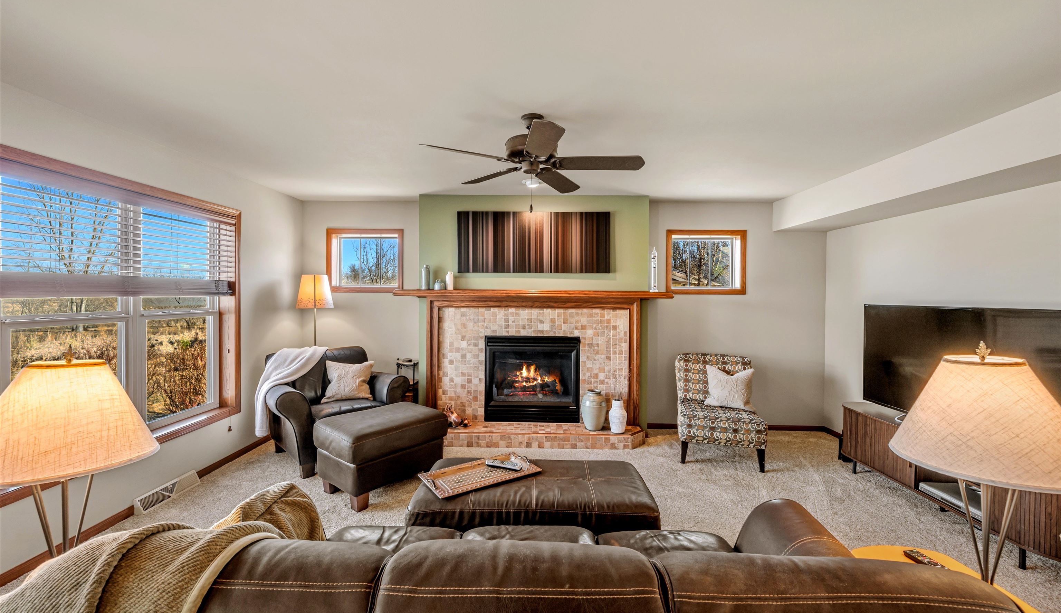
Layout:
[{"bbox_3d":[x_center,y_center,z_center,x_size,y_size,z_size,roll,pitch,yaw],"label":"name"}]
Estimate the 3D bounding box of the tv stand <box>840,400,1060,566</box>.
[{"bbox_3d":[2.817,1.120,2.776,0.410,0.520,1.680,0,2,1],"label":"tv stand"}]

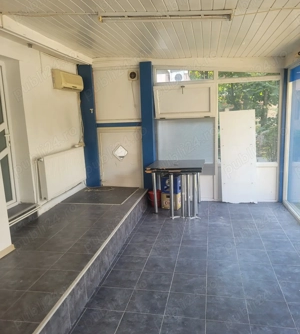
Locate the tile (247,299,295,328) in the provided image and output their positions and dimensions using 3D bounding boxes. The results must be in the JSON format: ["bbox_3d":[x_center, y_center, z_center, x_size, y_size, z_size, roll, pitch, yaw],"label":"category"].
[{"bbox_3d":[0.963,1.185,2.441,0.330,0.010,0.330,0,10,12],"label":"tile"}]

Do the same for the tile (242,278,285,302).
[{"bbox_3d":[1.030,1.130,2.756,0.330,0.015,0.330,0,10,12],"label":"tile"}]

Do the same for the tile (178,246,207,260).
[{"bbox_3d":[0.511,1.017,3.534,0.330,0.015,0.330,0,10,12],"label":"tile"}]

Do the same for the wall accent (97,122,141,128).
[{"bbox_3d":[-0.567,-0.765,5.477,0.870,0.070,0.050,0,10,12],"label":"wall accent"}]

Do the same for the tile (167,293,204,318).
[{"bbox_3d":[0.312,1.188,2.570,0.330,0.015,0.330,0,10,12],"label":"tile"}]

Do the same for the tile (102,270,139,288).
[{"bbox_3d":[-0.281,1.131,3.028,0.335,0.015,0.329,0,10,12],"label":"tile"}]

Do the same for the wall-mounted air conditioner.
[{"bbox_3d":[-1.301,-1.375,4.858,0.180,0.266,0.739,0,10,12],"label":"wall-mounted air conditioner"}]

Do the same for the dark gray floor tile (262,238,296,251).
[{"bbox_3d":[1.555,0.954,3.642,0.335,0.015,0.329,0,10,12],"label":"dark gray floor tile"}]

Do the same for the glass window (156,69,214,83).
[{"bbox_3d":[0.604,-1.596,5.251,0.998,0.224,0.050,0,10,12],"label":"glass window"}]

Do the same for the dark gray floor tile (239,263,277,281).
[{"bbox_3d":[1.097,1.072,3.075,0.335,0.015,0.329,0,10,12],"label":"dark gray floor tile"}]

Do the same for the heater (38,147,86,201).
[{"bbox_3d":[-1.336,0.050,4.718,0.100,0.593,1.293,0,10,12],"label":"heater"}]

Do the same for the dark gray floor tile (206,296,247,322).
[{"bbox_3d":[0.638,1.187,2.502,0.330,0.015,0.330,0,10,12],"label":"dark gray floor tile"}]

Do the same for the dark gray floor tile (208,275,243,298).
[{"bbox_3d":[0.703,1.128,2.829,0.330,0.010,0.330,0,10,12],"label":"dark gray floor tile"}]

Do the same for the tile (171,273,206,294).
[{"bbox_3d":[0.377,1.128,2.897,0.330,0.010,0.330,0,10,12],"label":"tile"}]

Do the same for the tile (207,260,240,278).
[{"bbox_3d":[0.769,1.072,3.143,0.335,0.015,0.329,0,10,12],"label":"tile"}]

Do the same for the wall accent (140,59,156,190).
[{"bbox_3d":[-0.017,-0.708,5.442,0.206,2.251,0.200,0,10,12],"label":"wall accent"}]

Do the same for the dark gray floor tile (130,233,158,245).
[{"bbox_3d":[-0.086,0.953,3.978,0.335,0.015,0.329,0,10,12],"label":"dark gray floor tile"}]

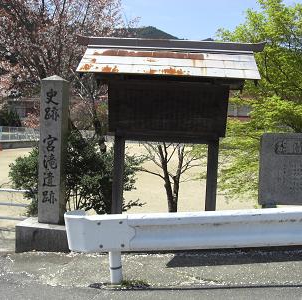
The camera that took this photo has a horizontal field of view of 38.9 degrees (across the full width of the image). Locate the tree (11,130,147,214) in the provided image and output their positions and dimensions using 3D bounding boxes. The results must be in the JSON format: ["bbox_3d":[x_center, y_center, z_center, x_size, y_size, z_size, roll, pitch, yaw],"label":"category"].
[{"bbox_3d":[-1.187,0.417,7.000,1.950,1.450,1.650,2,3,3],"label":"tree"}]

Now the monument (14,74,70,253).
[{"bbox_3d":[-1.289,0.158,5.600,0.680,2.260,0.670,2,3,4],"label":"monument"}]

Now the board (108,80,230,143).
[{"bbox_3d":[0.211,-0.456,5.060,1.410,0.710,0.130,2,3,3],"label":"board"}]

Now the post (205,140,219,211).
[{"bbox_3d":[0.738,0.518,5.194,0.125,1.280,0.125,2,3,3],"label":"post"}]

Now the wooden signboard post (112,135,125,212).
[{"bbox_3d":[-0.398,0.522,5.255,0.125,1.340,0.125,2,3,3],"label":"wooden signboard post"}]

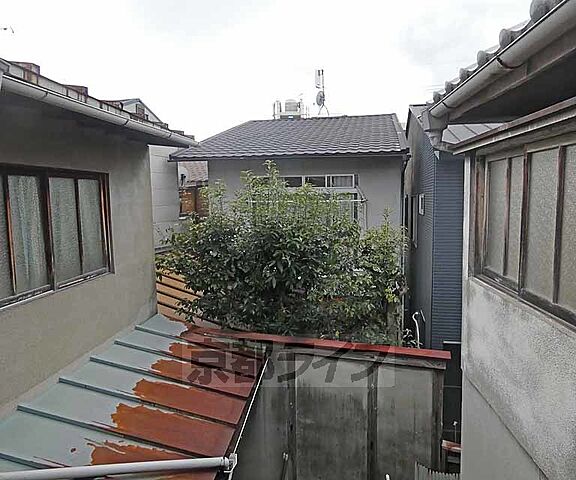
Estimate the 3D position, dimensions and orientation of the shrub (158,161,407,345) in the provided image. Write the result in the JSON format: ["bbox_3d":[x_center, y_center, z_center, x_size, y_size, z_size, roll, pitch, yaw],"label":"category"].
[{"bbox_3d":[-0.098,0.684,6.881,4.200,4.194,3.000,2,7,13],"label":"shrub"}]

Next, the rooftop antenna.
[{"bbox_3d":[1.354,-5.961,15.406,0.600,1.940,0.500,5,8,41],"label":"rooftop antenna"}]

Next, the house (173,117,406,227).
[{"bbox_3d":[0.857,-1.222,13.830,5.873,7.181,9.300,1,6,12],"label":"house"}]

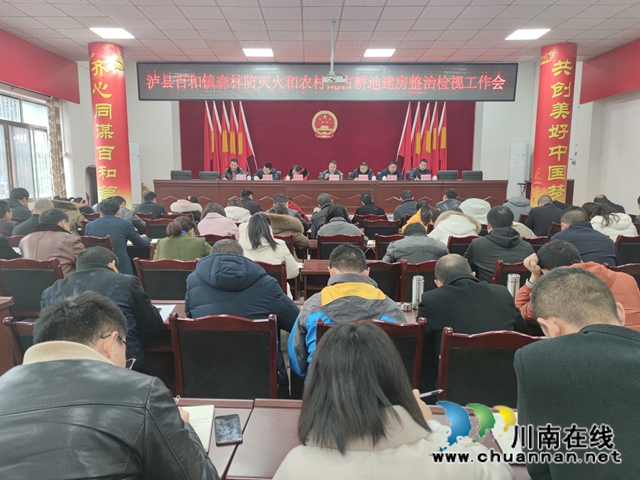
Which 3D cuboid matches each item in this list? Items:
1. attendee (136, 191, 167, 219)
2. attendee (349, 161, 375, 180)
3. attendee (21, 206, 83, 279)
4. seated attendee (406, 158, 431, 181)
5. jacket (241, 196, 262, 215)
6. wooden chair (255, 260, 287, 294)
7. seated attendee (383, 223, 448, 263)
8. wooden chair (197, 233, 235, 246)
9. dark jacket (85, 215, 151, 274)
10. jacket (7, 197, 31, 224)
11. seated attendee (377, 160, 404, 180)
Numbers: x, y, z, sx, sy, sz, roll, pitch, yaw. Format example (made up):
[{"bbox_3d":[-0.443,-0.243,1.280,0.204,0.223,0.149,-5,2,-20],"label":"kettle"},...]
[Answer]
[{"bbox_3d":[-2.665,-0.125,7.032,0.520,1.290,0.700,1,8,2],"label":"attendee"},{"bbox_3d":[0.974,-1.210,10.335,0.600,1.160,0.750,0,9,-1],"label":"attendee"},{"bbox_3d":[-1.976,0.374,3.488,0.540,1.247,0.750,0,8,0],"label":"attendee"},{"bbox_3d":[1.984,-0.981,8.832,0.490,1.260,0.630,1,8,2],"label":"seated attendee"},{"bbox_3d":[-1.085,-0.303,6.940,0.460,0.690,0.460,2,8,11],"label":"jacket"},{"bbox_3d":[-0.467,0.585,3.405,0.460,0.950,0.540,0,9,-1],"label":"wooden chair"},{"bbox_3d":[0.710,0.459,3.514,0.520,1.180,0.780,0,8,-1],"label":"seated attendee"},{"bbox_3d":[-1.045,0.383,4.628,0.460,0.950,0.530,0,9,0],"label":"wooden chair"},{"bbox_3d":[-2.031,0.052,4.476,0.600,0.660,0.480,0,8,-1],"label":"dark jacket"},{"bbox_3d":[-4.001,-0.172,5.718,0.530,0.680,0.420,0,9,2],"label":"jacket"},{"bbox_3d":[1.520,-1.111,9.541,0.580,1.150,0.750,0,9,0],"label":"seated attendee"}]

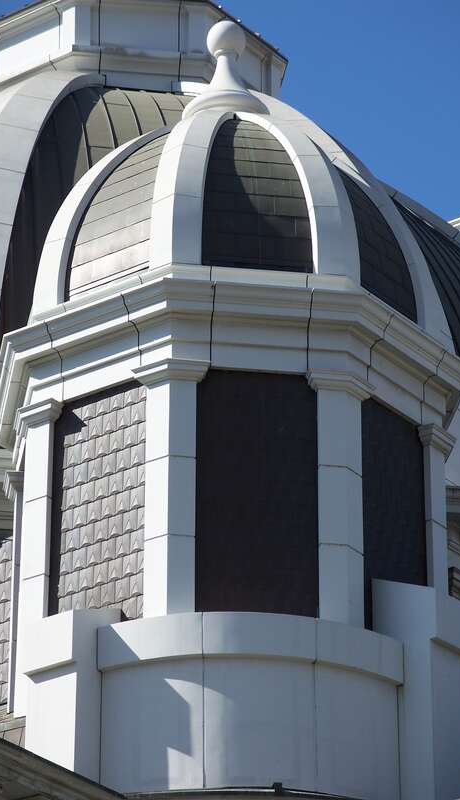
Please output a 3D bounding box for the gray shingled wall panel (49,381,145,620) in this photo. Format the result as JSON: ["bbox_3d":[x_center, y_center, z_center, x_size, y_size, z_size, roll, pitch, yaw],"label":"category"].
[{"bbox_3d":[-1.610,1.564,45.740,1.575,3.675,0.231,-18,-32,32],"label":"gray shingled wall panel"}]

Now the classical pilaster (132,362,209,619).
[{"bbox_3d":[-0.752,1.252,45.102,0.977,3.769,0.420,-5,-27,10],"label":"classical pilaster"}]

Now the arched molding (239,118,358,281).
[{"bbox_3d":[0.849,-2.848,48.690,0.756,3.937,2.573,15,-30,-27],"label":"arched molding"}]

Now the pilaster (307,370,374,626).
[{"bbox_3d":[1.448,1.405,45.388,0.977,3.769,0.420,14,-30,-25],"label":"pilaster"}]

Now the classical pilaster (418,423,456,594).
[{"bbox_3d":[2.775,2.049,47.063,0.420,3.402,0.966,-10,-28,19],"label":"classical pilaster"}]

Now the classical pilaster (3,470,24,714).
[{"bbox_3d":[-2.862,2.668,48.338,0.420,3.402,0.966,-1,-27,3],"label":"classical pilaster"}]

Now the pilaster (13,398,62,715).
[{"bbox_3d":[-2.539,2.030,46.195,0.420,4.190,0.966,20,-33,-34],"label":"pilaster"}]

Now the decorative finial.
[{"bbox_3d":[-0.014,-4.679,51.247,1.208,1.628,1.208,4,-27,-7],"label":"decorative finial"}]

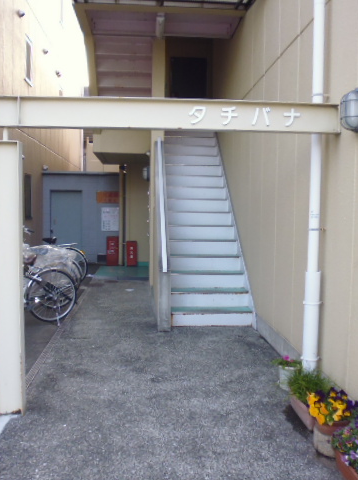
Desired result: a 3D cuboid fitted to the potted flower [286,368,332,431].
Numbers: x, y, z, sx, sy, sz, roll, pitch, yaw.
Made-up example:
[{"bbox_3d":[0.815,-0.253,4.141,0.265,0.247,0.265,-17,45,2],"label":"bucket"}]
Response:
[{"bbox_3d":[0.949,1.107,3.111,0.250,0.270,0.470,0,4,-5],"label":"potted flower"}]

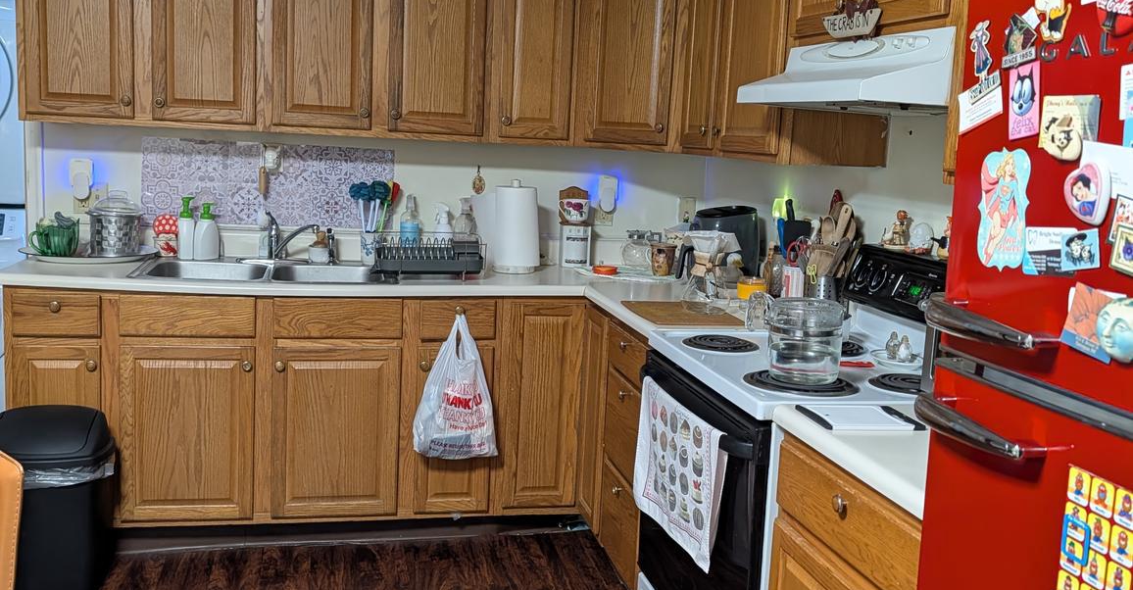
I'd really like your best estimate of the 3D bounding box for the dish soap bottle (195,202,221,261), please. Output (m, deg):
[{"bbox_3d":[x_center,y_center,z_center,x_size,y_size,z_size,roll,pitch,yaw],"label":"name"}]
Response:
[{"bbox_3d":[-1.311,-0.232,3.818,0.090,0.211,0.060,3,9,1],"label":"dish soap bottle"}]

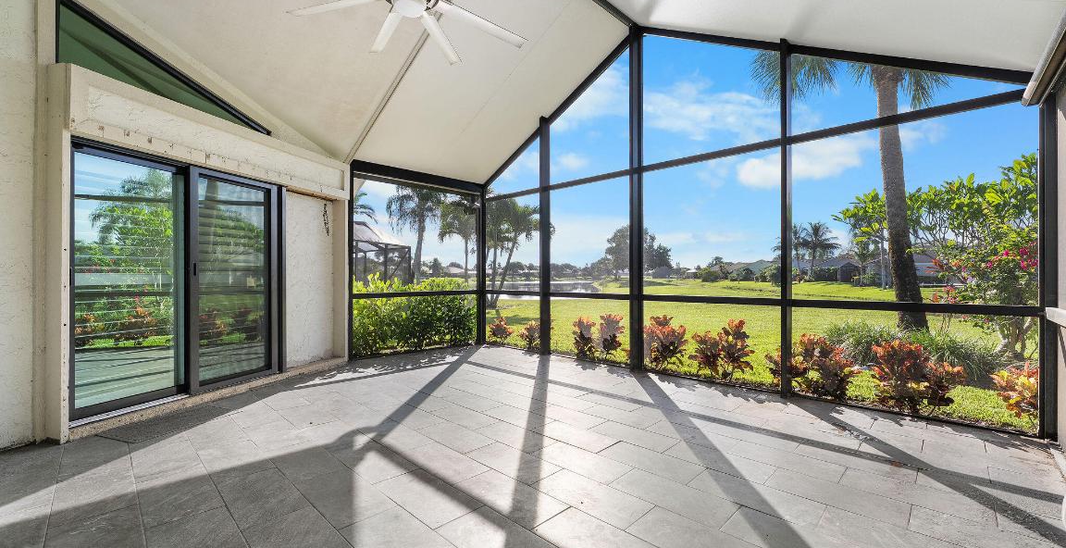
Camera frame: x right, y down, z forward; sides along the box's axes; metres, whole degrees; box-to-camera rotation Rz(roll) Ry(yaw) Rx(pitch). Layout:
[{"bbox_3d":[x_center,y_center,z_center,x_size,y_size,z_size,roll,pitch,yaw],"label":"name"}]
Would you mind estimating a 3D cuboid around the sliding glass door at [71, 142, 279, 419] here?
[{"bbox_3d":[-3.203,0.059,3.903,0.130,2.139,1.838,0,0,17],"label":"sliding glass door"}]

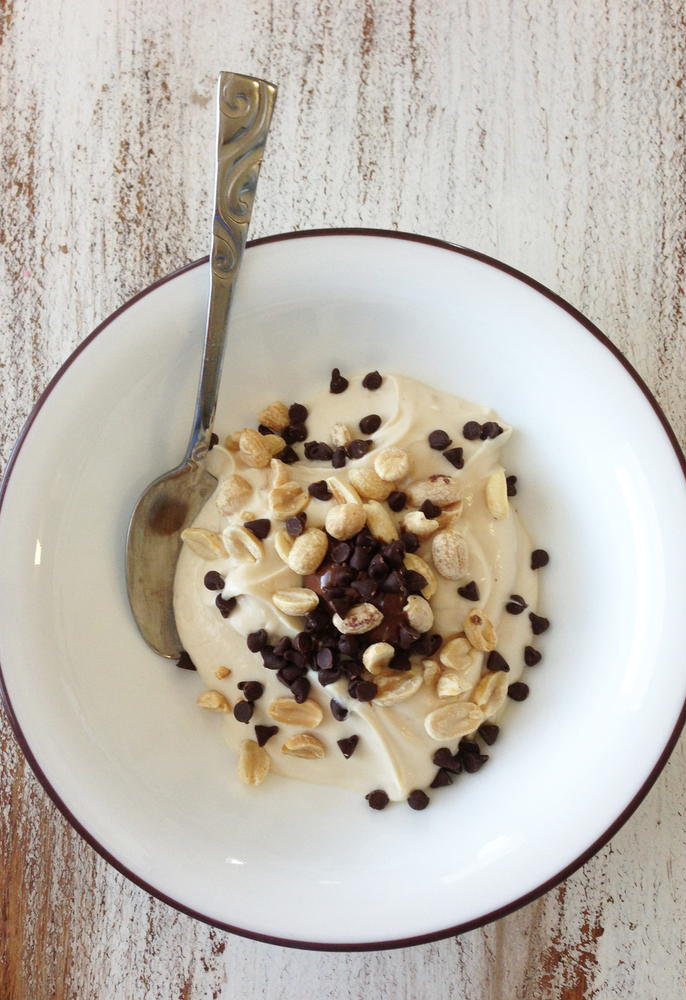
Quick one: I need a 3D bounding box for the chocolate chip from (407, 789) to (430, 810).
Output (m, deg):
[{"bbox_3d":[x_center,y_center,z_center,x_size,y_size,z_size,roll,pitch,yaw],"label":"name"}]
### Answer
[{"bbox_3d":[0.023,0.090,0.285,0.006,0.006,0.006,0,120,7],"label":"chocolate chip"}]

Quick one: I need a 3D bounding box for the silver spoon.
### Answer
[{"bbox_3d":[-0.037,-0.030,0.262,0.035,0.022,0.163,6,105,-11],"label":"silver spoon"}]

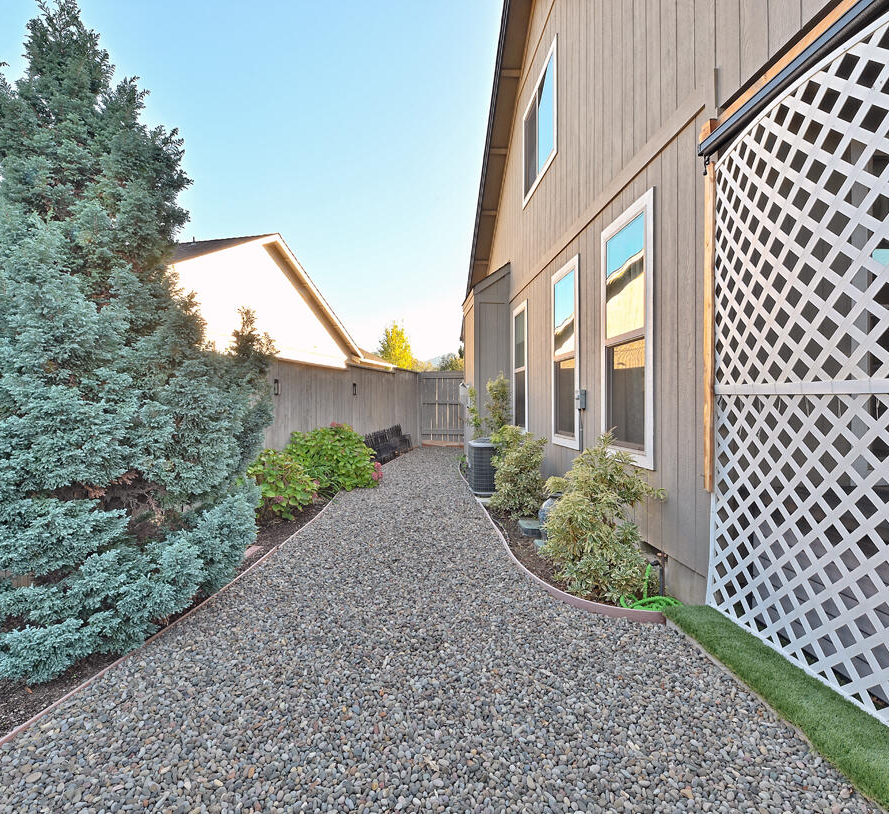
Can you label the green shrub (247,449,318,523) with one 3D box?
[{"bbox_3d":[-1.920,0.875,5.500,0.920,0.760,0.880,0,0,0],"label":"green shrub"}]

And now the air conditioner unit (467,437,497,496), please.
[{"bbox_3d":[0.680,0.815,6.420,0.720,0.710,0.720,0,0,0],"label":"air conditioner unit"}]

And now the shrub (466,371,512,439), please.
[{"bbox_3d":[0.710,0.320,7.450,0.720,1.620,0.620,0,0,-4],"label":"shrub"}]

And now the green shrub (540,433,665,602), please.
[{"bbox_3d":[1.120,0.720,3.500,0.800,1.080,0.860,0,0,-4],"label":"green shrub"}]

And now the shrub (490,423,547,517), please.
[{"bbox_3d":[0.868,0.725,5.650,0.680,0.990,0.680,0,0,-4],"label":"shrub"}]

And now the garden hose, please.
[{"bbox_3d":[1.310,1.150,3.040,0.370,0.240,0.280,0,0,-4],"label":"garden hose"}]

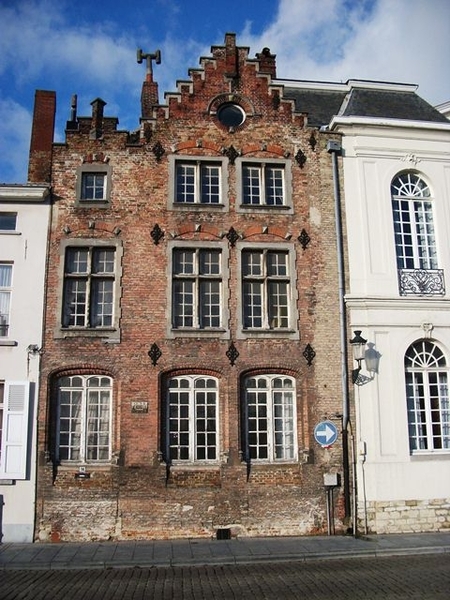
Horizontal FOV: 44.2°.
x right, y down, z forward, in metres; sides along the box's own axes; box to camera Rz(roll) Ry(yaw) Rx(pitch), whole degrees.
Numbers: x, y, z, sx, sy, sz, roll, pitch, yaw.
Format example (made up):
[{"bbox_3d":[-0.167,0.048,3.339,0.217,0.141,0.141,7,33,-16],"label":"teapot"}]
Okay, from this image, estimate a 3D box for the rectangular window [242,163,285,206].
[{"bbox_3d":[1.001,-2.994,14.522,1.126,1.219,0.160,1,-11,-7],"label":"rectangular window"}]

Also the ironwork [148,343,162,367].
[{"bbox_3d":[-1.616,1.278,12.910,0.323,0.541,0.060,1,-11,-5],"label":"ironwork"}]

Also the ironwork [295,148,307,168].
[{"bbox_3d":[1.935,-3.596,14.173,0.312,0.546,0.060,1,-11,-5],"label":"ironwork"}]

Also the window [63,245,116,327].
[{"bbox_3d":[-3.216,-0.296,13.195,1.155,1.983,0.140,1,-11,-5],"label":"window"}]

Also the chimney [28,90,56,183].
[{"bbox_3d":[-4.745,-4.159,14.507,0.490,2.571,0.450,1,-11,-7],"label":"chimney"}]

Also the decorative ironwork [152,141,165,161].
[{"bbox_3d":[-1.689,-3.781,14.196,0.329,0.563,0.060,1,-11,-7],"label":"decorative ironwork"}]

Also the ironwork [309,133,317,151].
[{"bbox_3d":[2.289,-4.148,14.516,0.203,0.467,0.060,1,-10,-4],"label":"ironwork"}]

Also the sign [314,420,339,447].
[{"bbox_3d":[2.339,3.085,12.809,0.568,0.577,0.040,1,-11,-5],"label":"sign"}]

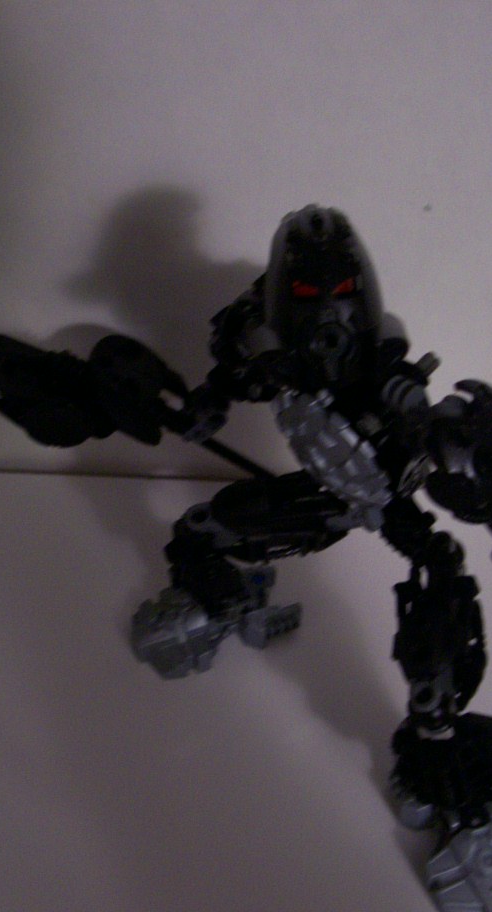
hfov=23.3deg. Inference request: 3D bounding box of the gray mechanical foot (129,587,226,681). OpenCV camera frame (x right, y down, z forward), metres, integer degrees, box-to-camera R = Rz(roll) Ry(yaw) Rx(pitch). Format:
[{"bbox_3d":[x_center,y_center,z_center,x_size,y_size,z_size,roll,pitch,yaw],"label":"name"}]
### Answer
[{"bbox_3d":[-0.021,0.061,0.406,0.037,0.019,0.031,-15,48,-15],"label":"gray mechanical foot"}]

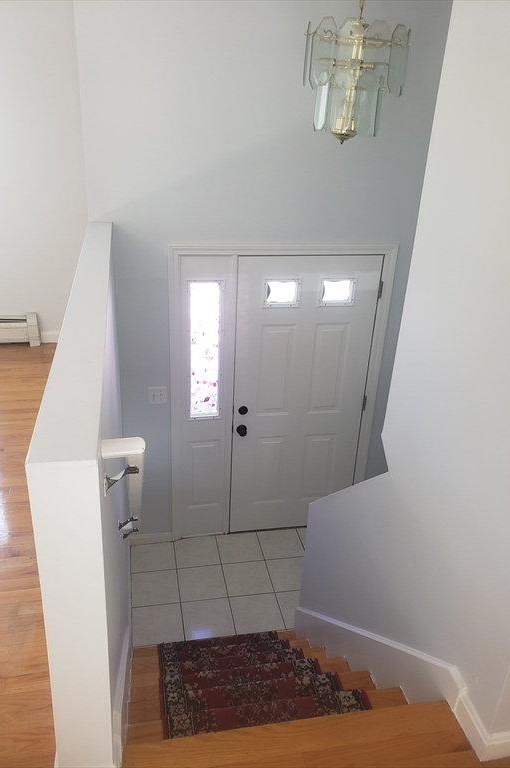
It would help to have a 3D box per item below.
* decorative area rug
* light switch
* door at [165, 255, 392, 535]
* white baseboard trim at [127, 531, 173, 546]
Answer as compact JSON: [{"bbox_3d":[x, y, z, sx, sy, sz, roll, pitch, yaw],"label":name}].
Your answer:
[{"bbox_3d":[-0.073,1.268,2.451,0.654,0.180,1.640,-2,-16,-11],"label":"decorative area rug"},{"bbox_3d":[-0.618,0.079,3.675,0.116,0.117,0.015,-2,24,-11],"label":"light switch"},{"bbox_3d":[0.143,0.143,3.874,1.390,2.100,0.085,-2,24,-11],"label":"door"},{"bbox_3d":[-0.732,1.101,4.108,0.300,0.085,0.018,-2,24,-11],"label":"white baseboard trim"}]

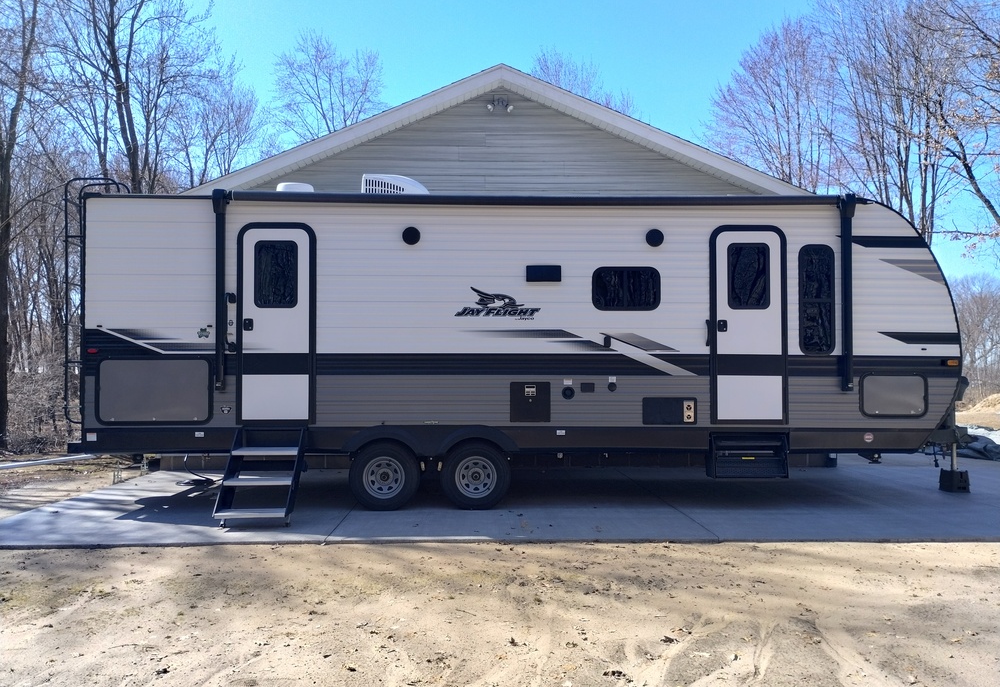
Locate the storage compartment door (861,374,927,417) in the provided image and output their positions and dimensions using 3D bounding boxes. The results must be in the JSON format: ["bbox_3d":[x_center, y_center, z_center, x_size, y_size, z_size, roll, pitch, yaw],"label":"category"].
[{"bbox_3d":[3.725,0.494,7.660,0.653,0.430,0.050,0,-1,-1],"label":"storage compartment door"}]

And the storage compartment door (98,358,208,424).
[{"bbox_3d":[-3.189,0.441,7.490,1.071,0.633,0.050,0,-1,-1],"label":"storage compartment door"}]

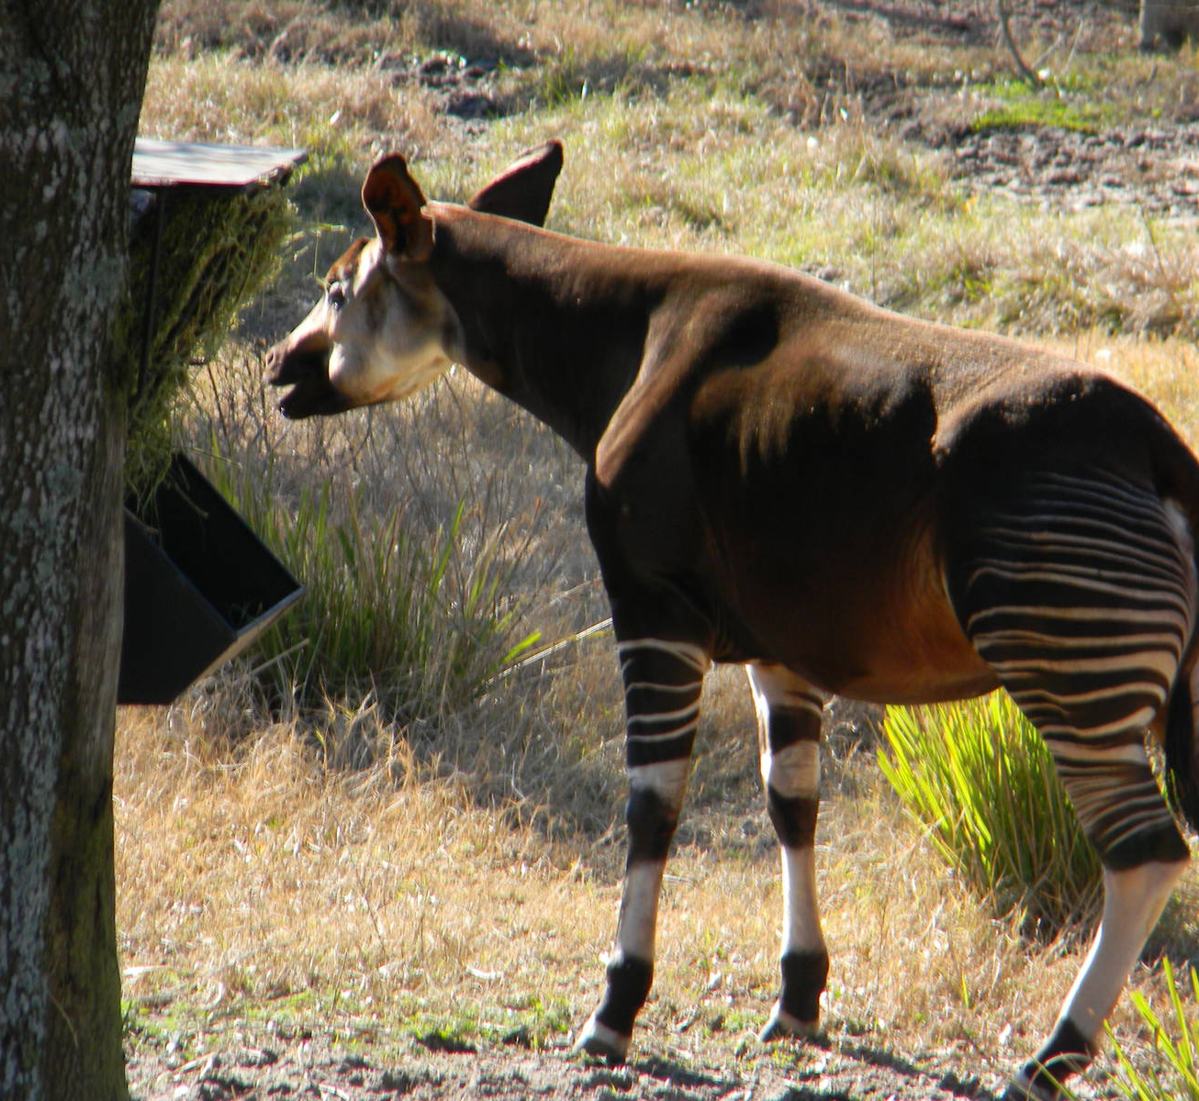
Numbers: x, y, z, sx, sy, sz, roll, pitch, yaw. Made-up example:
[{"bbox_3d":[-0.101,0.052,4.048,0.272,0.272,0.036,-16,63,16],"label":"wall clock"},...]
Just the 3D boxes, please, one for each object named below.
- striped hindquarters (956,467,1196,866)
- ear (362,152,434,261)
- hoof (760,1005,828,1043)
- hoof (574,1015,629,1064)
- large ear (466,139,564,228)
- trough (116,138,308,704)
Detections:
[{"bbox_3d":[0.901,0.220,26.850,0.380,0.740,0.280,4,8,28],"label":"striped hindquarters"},{"bbox_3d":[-0.389,-0.664,27.450,0.130,0.215,0.080,-3,10,34],"label":"ear"},{"bbox_3d":[0.373,0.915,27.400,0.120,0.072,0.090,3,8,25],"label":"hoof"},{"bbox_3d":[0.003,0.936,27.200,0.105,0.085,0.085,4,9,30],"label":"hoof"},{"bbox_3d":[-0.175,-0.700,27.650,0.250,0.130,0.075,-42,-9,-15],"label":"large ear"},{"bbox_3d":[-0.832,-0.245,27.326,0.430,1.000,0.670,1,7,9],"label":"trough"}]

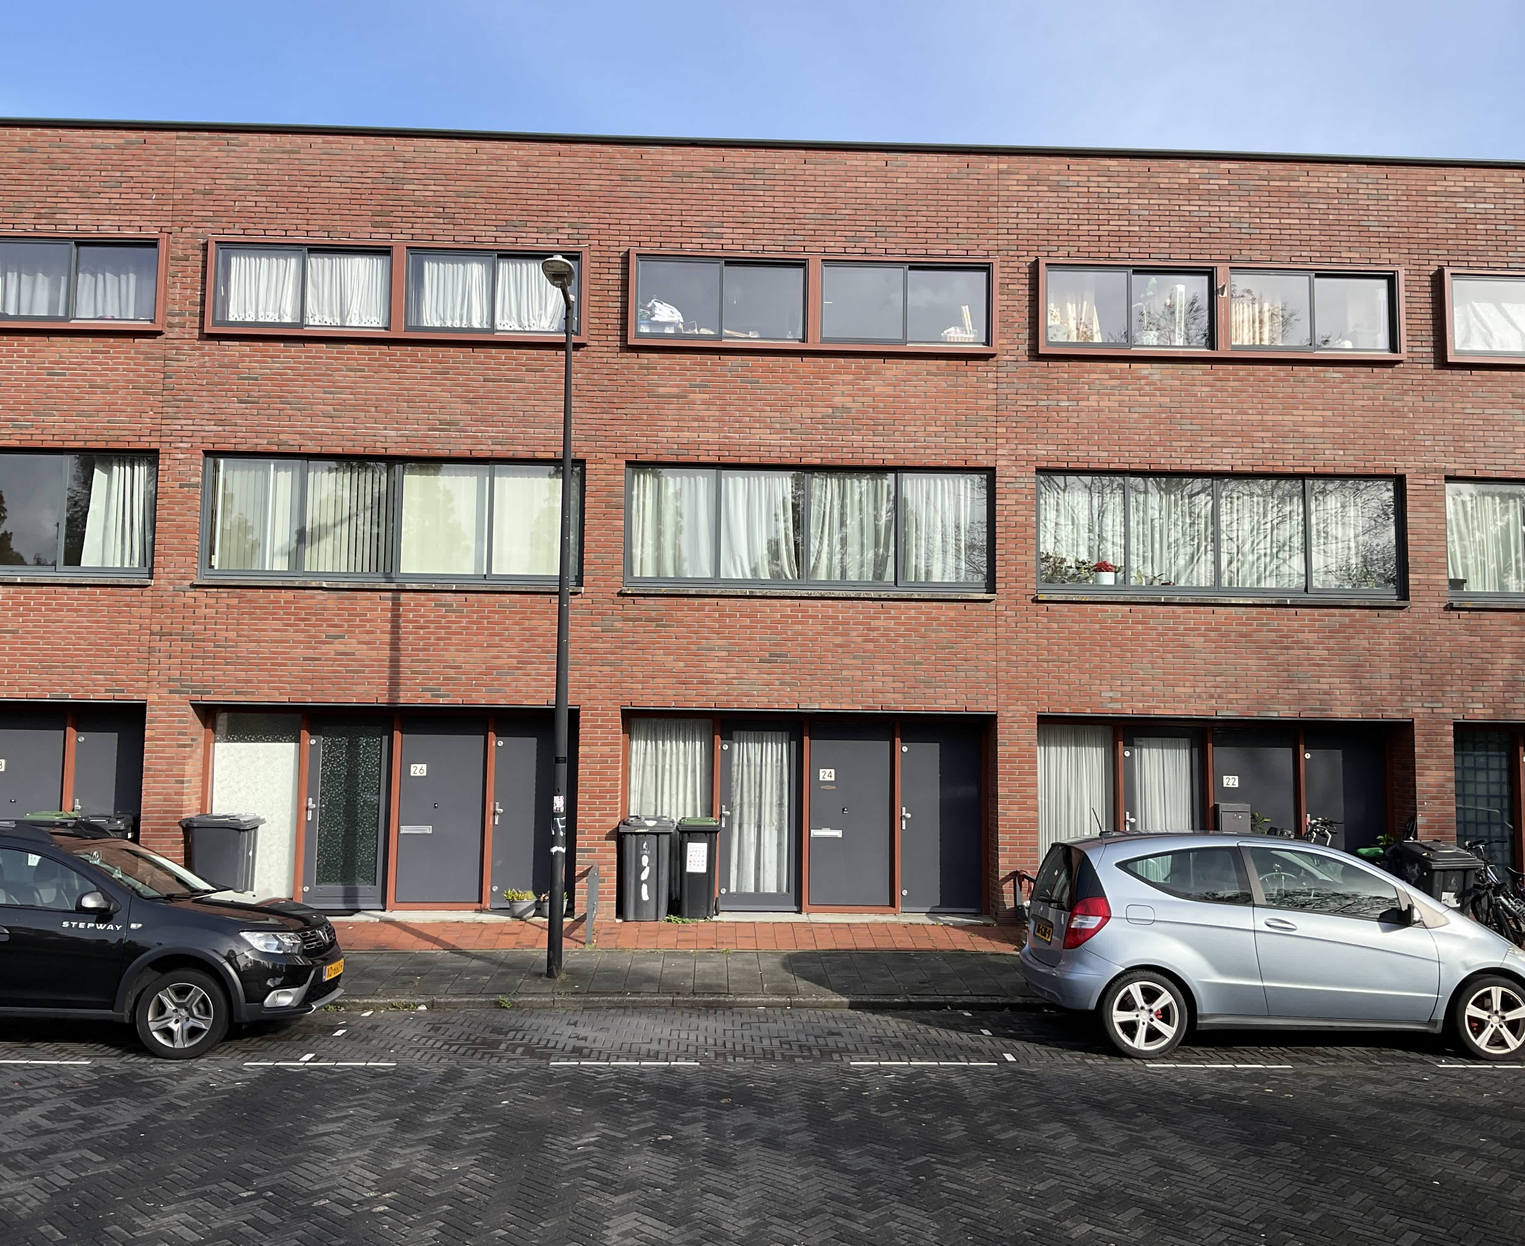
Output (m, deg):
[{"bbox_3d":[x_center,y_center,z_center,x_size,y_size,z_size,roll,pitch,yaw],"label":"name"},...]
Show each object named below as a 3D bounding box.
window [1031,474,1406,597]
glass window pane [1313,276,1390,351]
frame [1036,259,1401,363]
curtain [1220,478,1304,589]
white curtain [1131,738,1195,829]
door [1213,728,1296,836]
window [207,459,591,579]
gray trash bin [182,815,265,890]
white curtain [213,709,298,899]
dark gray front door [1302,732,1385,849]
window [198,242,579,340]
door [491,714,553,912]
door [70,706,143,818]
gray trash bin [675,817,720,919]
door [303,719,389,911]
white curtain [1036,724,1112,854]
[{"bbox_3d":[5.027,-0.933,15.316,4.126,1.420,0.160,1,-5,-2],"label":"window"},{"bbox_3d":[6.553,-3.442,15.495,0.838,0.832,0.050,1,-5,-2],"label":"glass window pane"},{"bbox_3d":[5.038,-3.412,15.332,4.070,1.066,0.200,1,-6,-2],"label":"frame"},{"bbox_3d":[5.540,-1.001,15.444,0.921,1.235,0.100,1,-5,-2],"label":"curtain"},{"bbox_3d":[4.433,2.146,15.386,0.674,1.760,0.060,1,-6,-2],"label":"white curtain"},{"bbox_3d":[5.443,2.164,15.403,0.899,1.996,0.070,1,-5,-2],"label":"door"},{"bbox_3d":[-3.993,-1.083,15.003,4.051,1.334,0.120,1,-5,-2],"label":"window"},{"bbox_3d":[-5.539,2.497,14.178,0.720,1.080,0.580,0,-5,3],"label":"gray trash bin"},{"bbox_3d":[-5.500,2.005,15.090,0.924,2.048,0.060,1,-6,-2],"label":"white curtain"},{"bbox_3d":[6.468,2.200,15.399,0.920,2.083,0.080,1,-6,-2],"label":"dark gray front door"},{"bbox_3d":[-3.941,-3.587,15.126,4.087,1.092,0.200,1,-5,-2],"label":"window"},{"bbox_3d":[-2.500,2.068,15.106,0.910,2.029,0.080,1,-6,-2],"label":"door"},{"bbox_3d":[-6.999,1.969,14.956,0.889,2.041,0.070,1,-5,-2],"label":"door"},{"bbox_3d":[-0.685,2.619,14.953,0.480,1.060,0.530,1,-5,-2],"label":"gray trash bin"},{"bbox_3d":[-4.539,2.086,15.224,0.883,2.078,0.080,1,-5,-2],"label":"door"},{"bbox_3d":[3.451,2.106,15.435,0.838,1.965,0.100,1,-5,-2],"label":"white curtain"}]

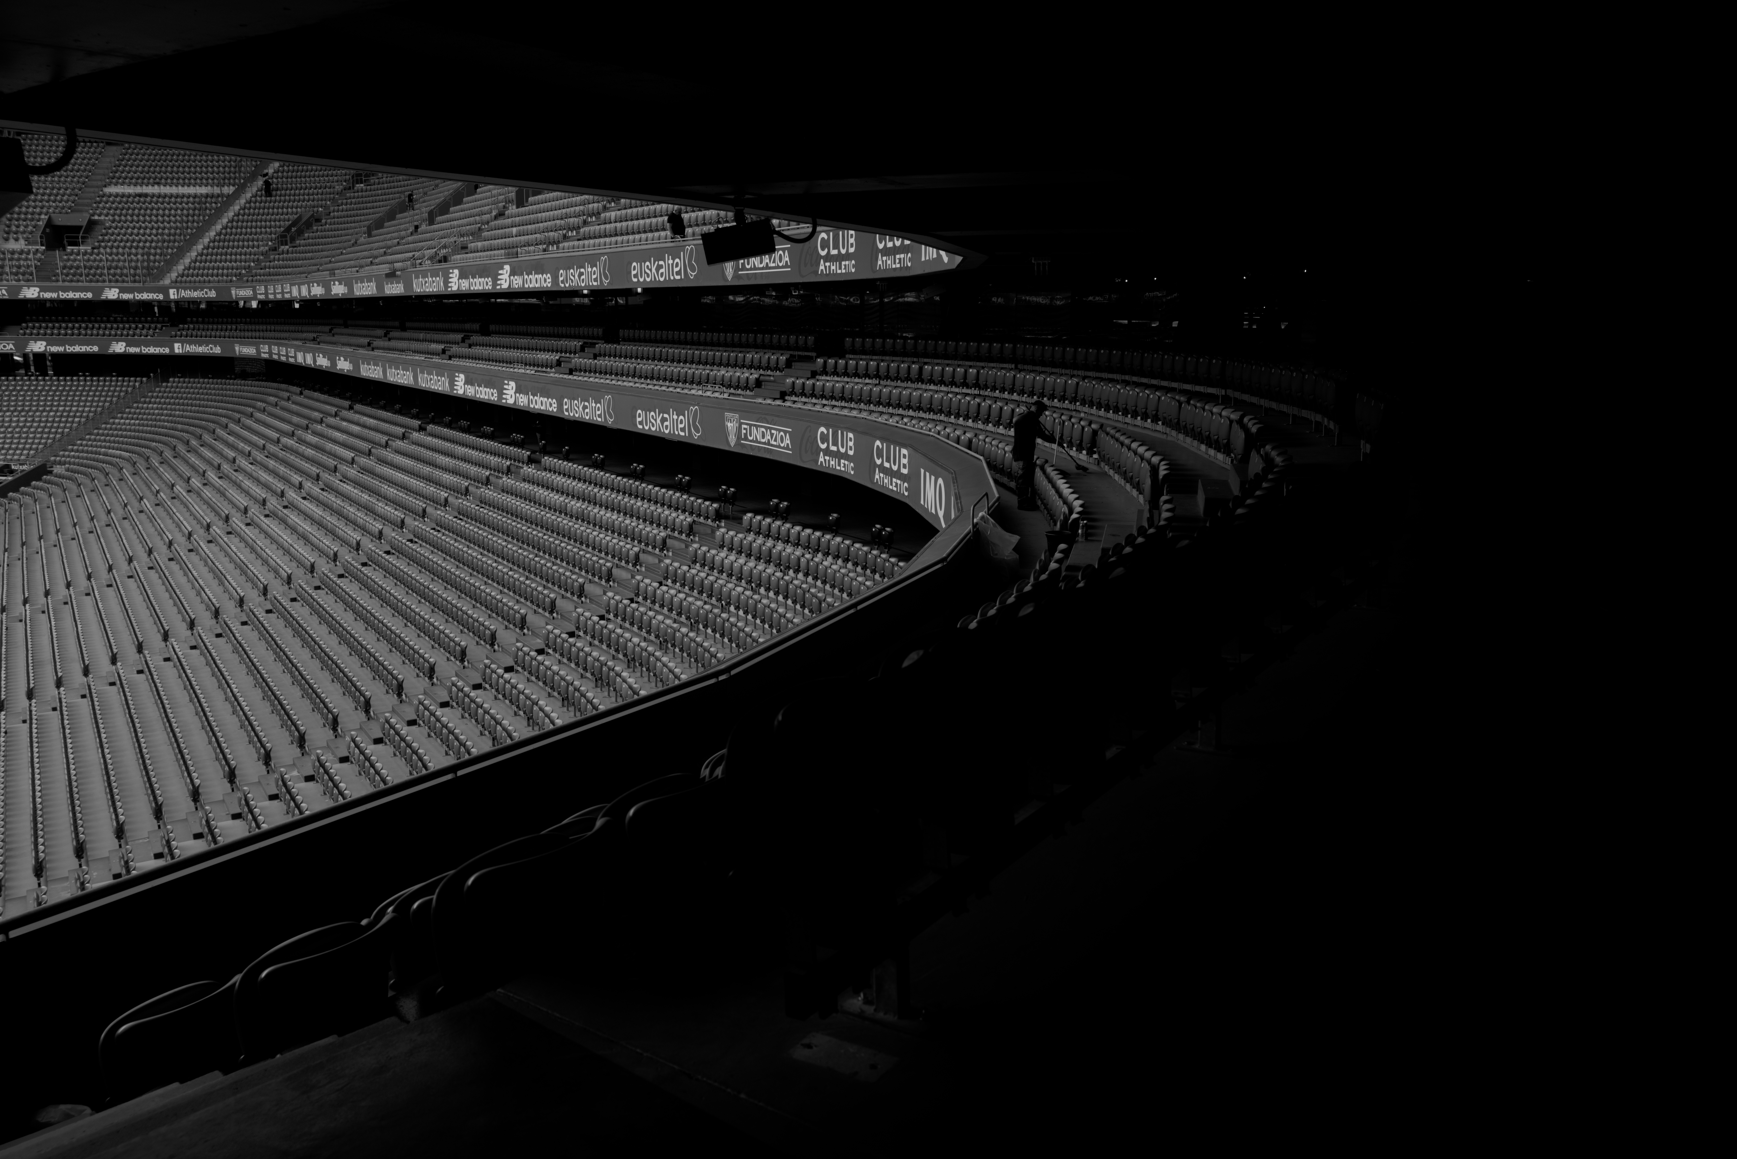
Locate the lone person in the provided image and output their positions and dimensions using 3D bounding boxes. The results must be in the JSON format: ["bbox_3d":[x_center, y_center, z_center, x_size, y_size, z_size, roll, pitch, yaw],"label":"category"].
[{"bbox_3d":[2.611,-1.944,21.310,0.620,1.700,0.520,-4,12,-20],"label":"lone person"}]

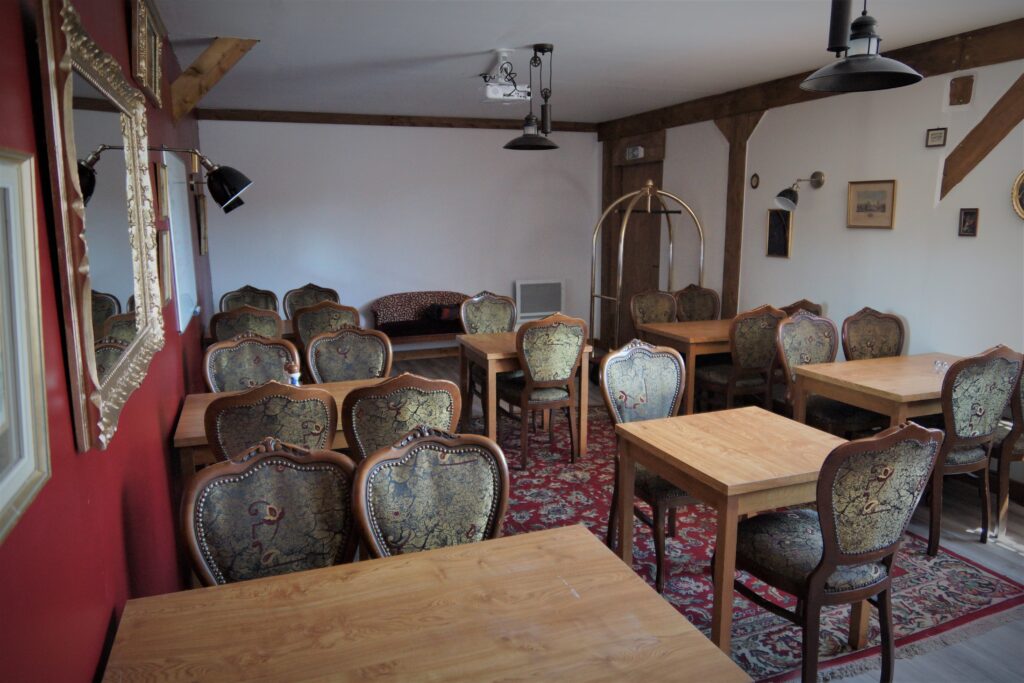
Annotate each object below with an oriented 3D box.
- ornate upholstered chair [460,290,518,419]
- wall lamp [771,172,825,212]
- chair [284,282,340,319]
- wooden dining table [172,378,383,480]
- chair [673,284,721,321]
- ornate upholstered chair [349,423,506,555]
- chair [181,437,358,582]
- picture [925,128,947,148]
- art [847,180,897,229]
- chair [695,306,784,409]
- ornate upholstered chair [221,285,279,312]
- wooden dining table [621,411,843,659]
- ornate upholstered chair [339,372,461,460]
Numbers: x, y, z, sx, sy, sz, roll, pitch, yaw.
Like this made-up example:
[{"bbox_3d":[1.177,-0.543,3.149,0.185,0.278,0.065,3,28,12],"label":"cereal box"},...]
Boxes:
[{"bbox_3d":[-0.103,0.149,5.165,0.490,1.000,0.575,-5,11,-20],"label":"ornate upholstered chair"},{"bbox_3d":[2.096,-1.103,4.978,0.300,0.270,0.140,-4,11,-21],"label":"wall lamp"},{"bbox_3d":[-1.704,0.018,5.960,0.490,1.000,0.590,-4,11,-21],"label":"chair"},{"bbox_3d":[-0.916,0.648,3.236,1.110,0.750,0.705,-4,11,-21],"label":"wooden dining table"},{"bbox_3d":[1.675,0.043,5.754,0.490,1.000,0.560,-4,11,-21],"label":"chair"},{"bbox_3d":[-0.151,0.786,1.817,0.490,1.000,0.575,-5,11,-20],"label":"ornate upholstered chair"},{"bbox_3d":[-0.557,0.808,1.688,0.490,1.000,0.590,-4,11,-21],"label":"chair"},{"bbox_3d":[2.547,-1.224,4.105,0.018,0.117,0.132,-4,11,-21],"label":"picture"},{"bbox_3d":[2.404,-0.918,4.594,0.025,0.312,0.370,-4,11,-21],"label":"art"},{"bbox_3d":[1.598,0.211,4.838,0.490,1.000,0.560,-6,12,-28],"label":"chair"},{"bbox_3d":[-2.183,0.051,5.764,0.490,1.000,0.575,-5,11,-20],"label":"ornate upholstered chair"},{"bbox_3d":[0.884,0.744,2.672,0.703,0.750,0.700,-4,11,-21],"label":"wooden dining table"},{"bbox_3d":[-0.500,0.564,2.996,0.490,1.000,0.575,-5,11,-20],"label":"ornate upholstered chair"}]

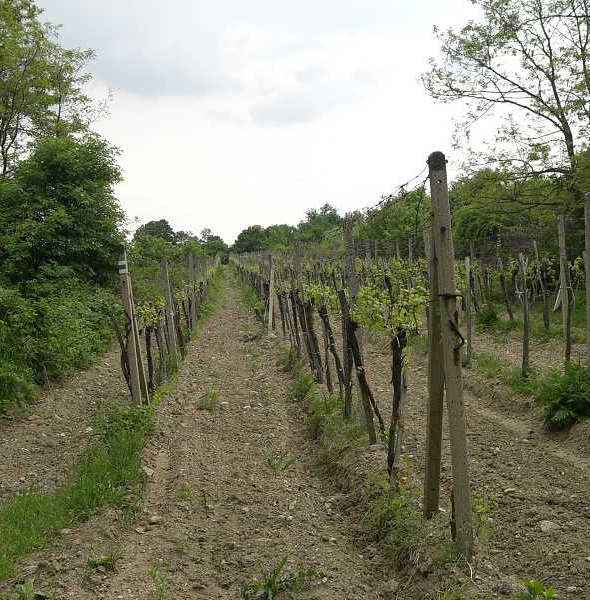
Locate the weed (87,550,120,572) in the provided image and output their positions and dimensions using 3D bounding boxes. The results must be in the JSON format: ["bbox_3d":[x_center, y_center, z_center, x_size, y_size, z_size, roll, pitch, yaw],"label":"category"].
[{"bbox_3d":[-1.003,1.370,4.600,0.165,0.090,0.150,-1,2,0],"label":"weed"}]

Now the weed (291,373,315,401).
[{"bbox_3d":[0.096,0.975,9.900,0.270,0.260,0.250,-2,2,-4],"label":"weed"}]

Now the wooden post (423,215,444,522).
[{"bbox_3d":[0.808,0.400,5.050,0.085,1.700,0.090,1,2,5],"label":"wooden post"}]

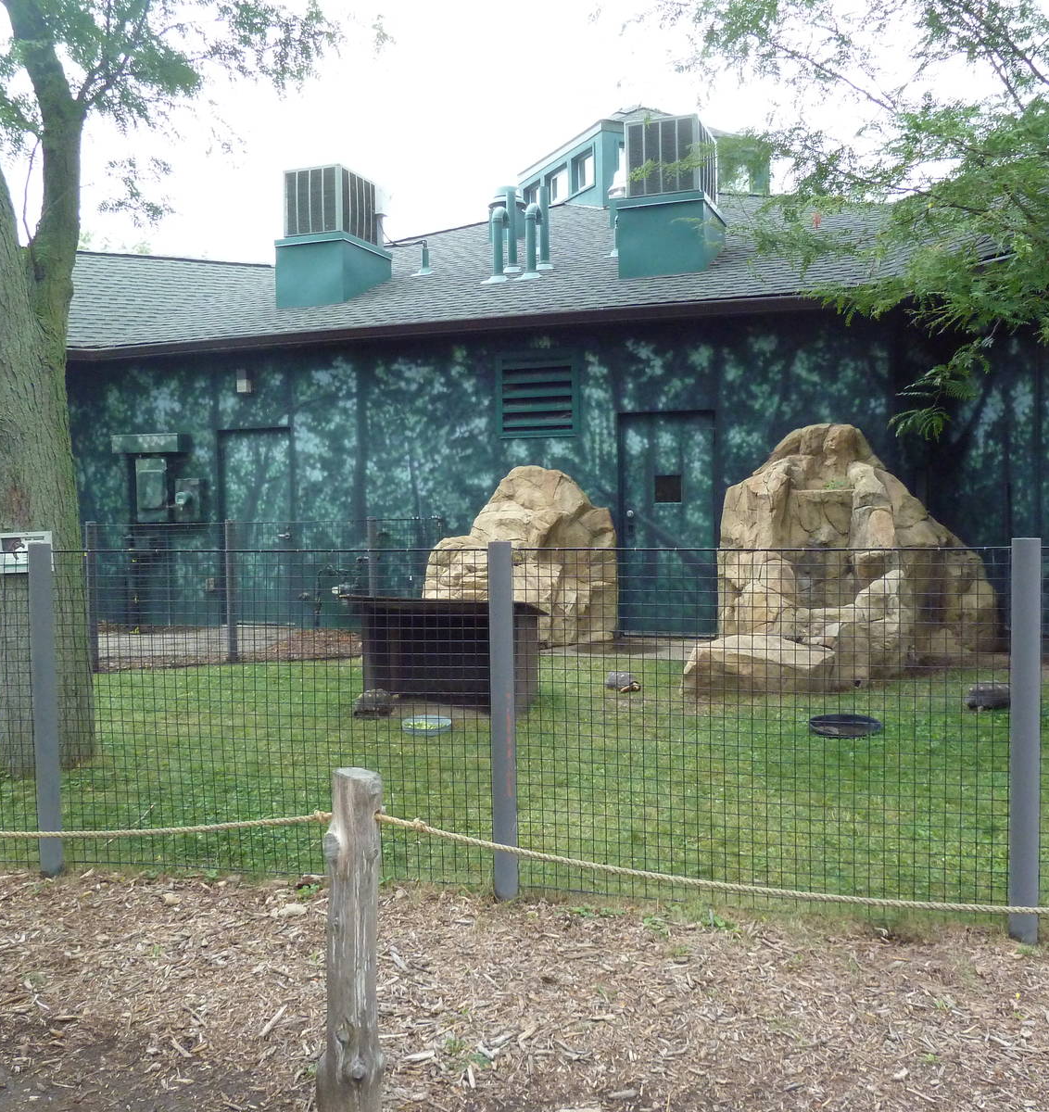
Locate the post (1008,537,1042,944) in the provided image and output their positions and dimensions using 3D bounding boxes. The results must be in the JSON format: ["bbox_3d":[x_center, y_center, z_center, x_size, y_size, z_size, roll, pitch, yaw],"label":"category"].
[{"bbox_3d":[1.660,0.611,3.550,0.088,1.347,0.088,0,3,25],"label":"post"}]

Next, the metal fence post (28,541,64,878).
[{"bbox_3d":[-1.999,0.642,4.460,0.088,1.386,0.088,-2,3,-24],"label":"metal fence post"}]

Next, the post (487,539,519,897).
[{"bbox_3d":[-0.079,0.628,4.080,0.088,1.368,0.088,-1,3,-1],"label":"post"}]

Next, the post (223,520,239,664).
[{"bbox_3d":[-2.754,0.338,10.100,0.088,1.354,0.088,-2,3,-15],"label":"post"}]

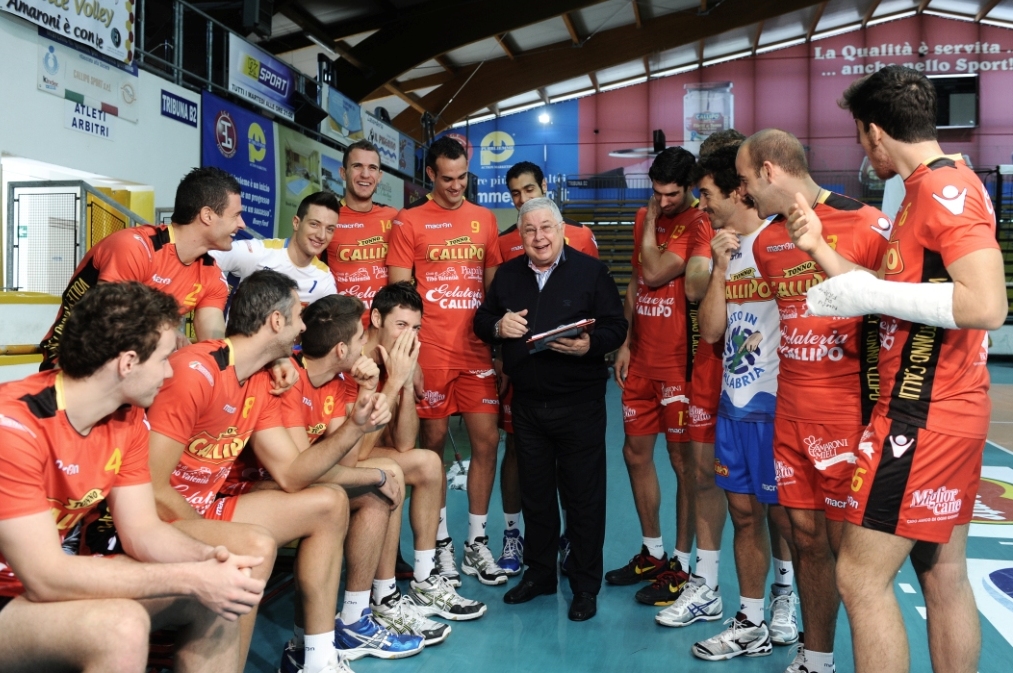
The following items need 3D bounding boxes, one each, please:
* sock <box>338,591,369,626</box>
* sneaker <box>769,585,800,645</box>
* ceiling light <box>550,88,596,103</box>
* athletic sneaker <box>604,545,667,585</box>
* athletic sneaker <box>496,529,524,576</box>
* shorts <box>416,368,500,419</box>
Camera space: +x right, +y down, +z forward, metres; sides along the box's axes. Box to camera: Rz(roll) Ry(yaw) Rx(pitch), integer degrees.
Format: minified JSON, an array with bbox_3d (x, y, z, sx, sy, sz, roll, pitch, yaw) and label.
[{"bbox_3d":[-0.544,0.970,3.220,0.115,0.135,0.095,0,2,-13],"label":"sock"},{"bbox_3d":[1.006,0.997,3.245,0.117,0.146,0.322,1,2,17],"label":"sneaker"},{"bbox_3d":[2.370,-8.533,31.999,1.687,0.140,0.140,-10,0,12],"label":"ceiling light"},{"bbox_3d":[0.610,1.055,4.196,0.309,0.145,0.112,0,2,-17],"label":"athletic sneaker"},{"bbox_3d":[0.026,0.959,4.003,0.117,0.146,0.322,1,2,3],"label":"athletic sneaker"},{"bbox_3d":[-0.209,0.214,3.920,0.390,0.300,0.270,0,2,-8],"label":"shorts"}]

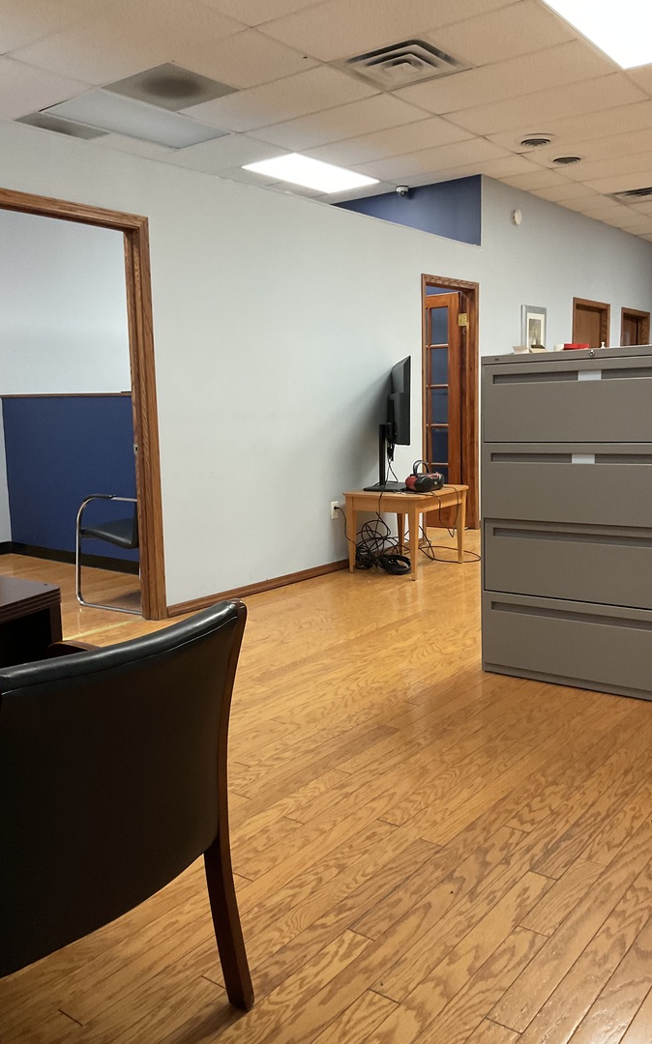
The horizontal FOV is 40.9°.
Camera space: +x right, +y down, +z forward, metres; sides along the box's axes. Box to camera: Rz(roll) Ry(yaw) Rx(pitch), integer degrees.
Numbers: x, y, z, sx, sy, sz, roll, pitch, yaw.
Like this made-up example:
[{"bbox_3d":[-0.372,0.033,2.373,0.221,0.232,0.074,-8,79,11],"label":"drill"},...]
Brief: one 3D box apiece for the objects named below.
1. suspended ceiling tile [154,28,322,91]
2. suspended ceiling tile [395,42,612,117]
[{"bbox_3d":[-0.428,-2.541,4.814,0.604,0.025,0.604,5,10,37],"label":"suspended ceiling tile"},{"bbox_3d":[1.040,-2.630,5.212,1.213,0.025,0.604,5,10,37],"label":"suspended ceiling tile"}]

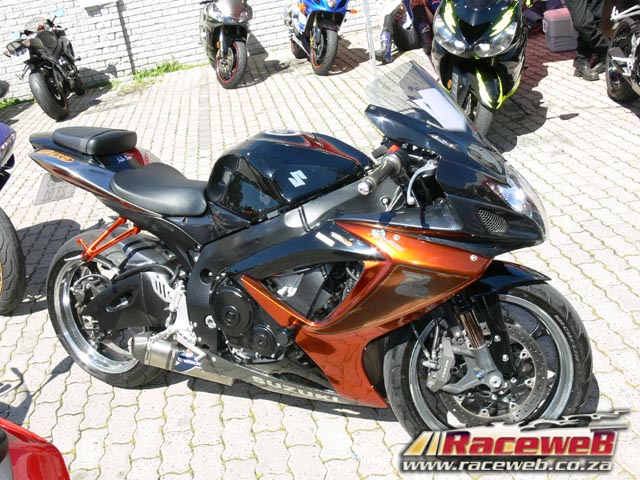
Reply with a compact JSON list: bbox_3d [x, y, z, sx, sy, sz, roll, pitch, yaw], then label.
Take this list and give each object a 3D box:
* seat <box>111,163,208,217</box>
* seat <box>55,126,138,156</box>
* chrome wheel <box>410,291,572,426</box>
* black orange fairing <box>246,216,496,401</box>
[{"bbox_3d":[-0.506,-0.178,2.159,0.440,0.125,0.280,4,17,26],"label":"seat"},{"bbox_3d":[-0.793,-0.344,2.254,0.370,0.090,0.230,4,17,26],"label":"seat"},{"bbox_3d":[0.472,0.367,1.830,0.460,0.460,0.110,-8,5,3],"label":"chrome wheel"},{"bbox_3d":[0.127,0.193,1.809,0.725,0.585,0.250,4,17,26],"label":"black orange fairing"}]

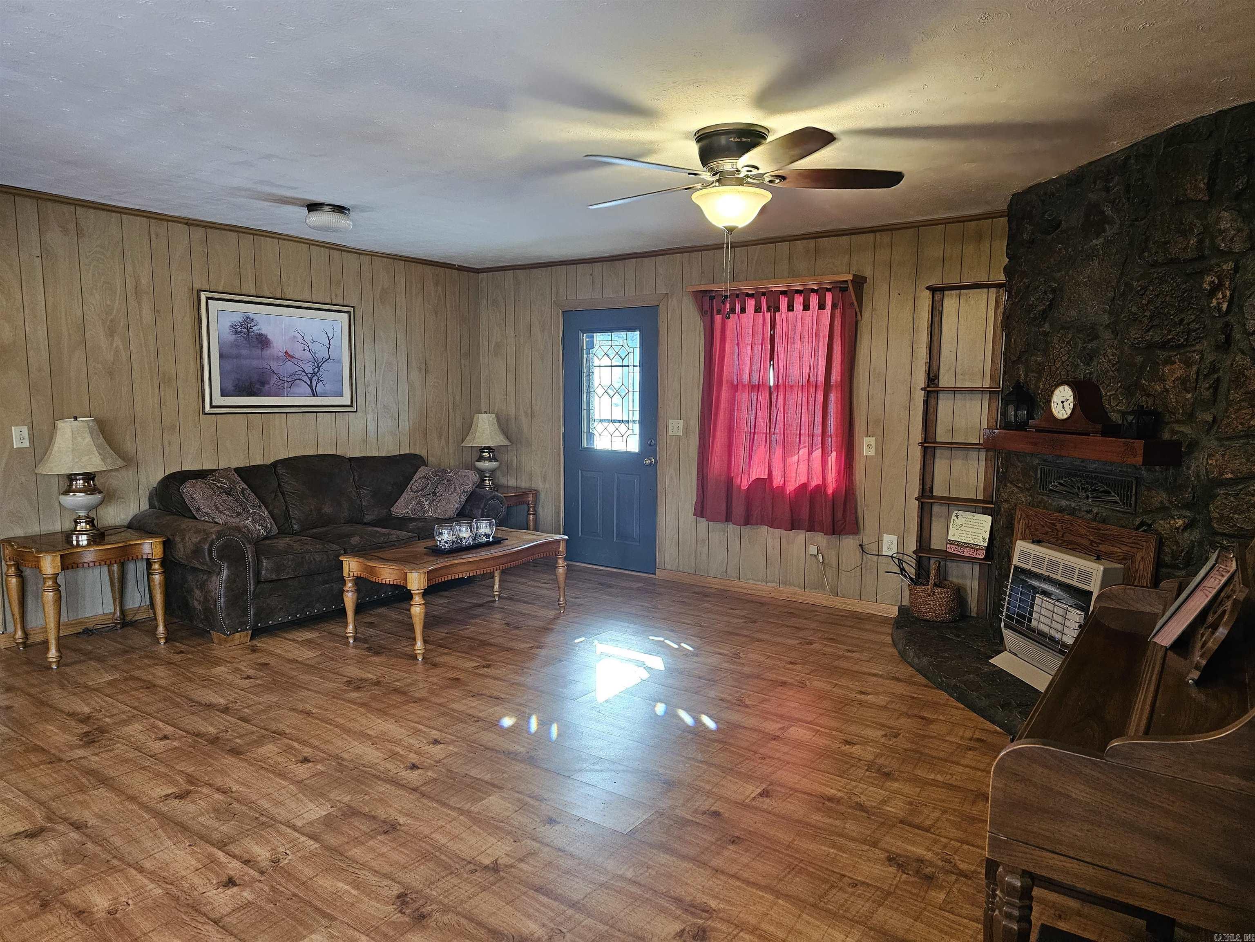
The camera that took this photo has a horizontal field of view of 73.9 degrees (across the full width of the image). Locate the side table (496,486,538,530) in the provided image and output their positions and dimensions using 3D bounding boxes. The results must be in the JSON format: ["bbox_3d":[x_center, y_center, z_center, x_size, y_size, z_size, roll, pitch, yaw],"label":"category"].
[{"bbox_3d":[-1.196,0.454,6.949,0.630,0.593,0.610,4,6,35],"label":"side table"}]

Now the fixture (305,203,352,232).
[{"bbox_3d":[-1.738,-1.462,4.851,0.257,0.130,0.257,0,5,0],"label":"fixture"}]

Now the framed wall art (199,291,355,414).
[{"bbox_3d":[-2.348,-0.784,5.731,0.040,0.775,1.160,4,6,35],"label":"framed wall art"}]

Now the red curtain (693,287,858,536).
[{"bbox_3d":[0.978,-0.414,5.620,1.180,1.580,0.100,4,6,35],"label":"red curtain"}]

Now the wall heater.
[{"bbox_3d":[2.042,0.678,3.997,0.217,0.577,0.630,0,5,-8],"label":"wall heater"}]

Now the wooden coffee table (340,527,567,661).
[{"bbox_3d":[-0.969,0.693,4.960,0.640,0.485,1.270,4,6,35],"label":"wooden coffee table"}]

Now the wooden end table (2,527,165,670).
[{"bbox_3d":[-2.933,0.663,4.532,0.630,0.593,0.610,4,6,35],"label":"wooden end table"}]

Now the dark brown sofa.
[{"bbox_3d":[-1.920,0.383,5.605,0.910,0.970,2.280,4,6,35],"label":"dark brown sofa"}]

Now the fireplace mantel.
[{"bbox_3d":[2.059,-0.121,3.885,0.175,0.100,1.114,0,5,-9],"label":"fireplace mantel"}]

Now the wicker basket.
[{"bbox_3d":[1.821,0.700,4.949,0.290,0.350,0.280,4,6,35],"label":"wicker basket"}]

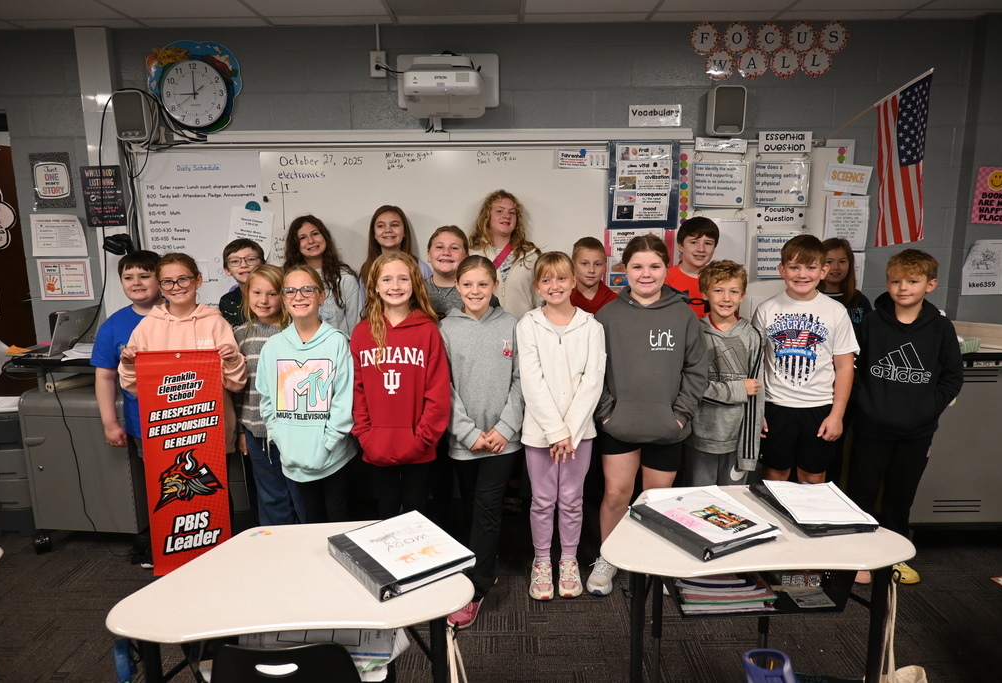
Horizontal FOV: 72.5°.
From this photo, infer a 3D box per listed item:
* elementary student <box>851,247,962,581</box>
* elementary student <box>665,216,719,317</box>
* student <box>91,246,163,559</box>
[{"bbox_3d":[1.569,0.295,2.734,0.410,1.327,0.290,4,11,24],"label":"elementary student"},{"bbox_3d":[0.921,0.201,3.206,0.410,1.546,0.280,1,10,8],"label":"elementary student"},{"bbox_3d":[-1.592,0.310,3.074,0.410,1.435,0.290,-3,10,-14],"label":"student"}]

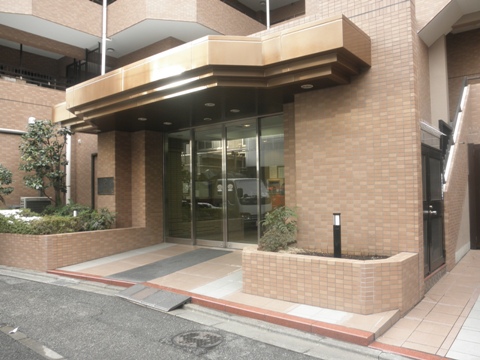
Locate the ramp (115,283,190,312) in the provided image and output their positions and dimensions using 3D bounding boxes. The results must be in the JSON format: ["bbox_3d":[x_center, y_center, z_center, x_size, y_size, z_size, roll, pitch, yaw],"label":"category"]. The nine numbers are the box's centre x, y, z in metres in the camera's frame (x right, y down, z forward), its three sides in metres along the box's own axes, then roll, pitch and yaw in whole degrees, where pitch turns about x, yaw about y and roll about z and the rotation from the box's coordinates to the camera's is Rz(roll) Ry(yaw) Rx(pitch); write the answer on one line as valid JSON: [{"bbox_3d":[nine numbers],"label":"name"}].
[{"bbox_3d":[-1.230,1.618,5.387,1.260,0.100,0.400,-3,-2,39],"label":"ramp"}]

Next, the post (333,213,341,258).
[{"bbox_3d":[1.252,0.723,4.980,0.095,0.600,0.095,-3,-2,39],"label":"post"}]

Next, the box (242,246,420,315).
[{"bbox_3d":[1.147,1.211,5.030,2.000,0.560,1.120,-3,-2,39],"label":"box"}]

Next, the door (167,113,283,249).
[{"bbox_3d":[-0.389,0.125,8.113,3.620,2.590,0.120,-3,-2,39],"label":"door"}]

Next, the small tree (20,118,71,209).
[{"bbox_3d":[-4.603,-0.143,9.189,1.250,2.560,1.200,-3,-2,39],"label":"small tree"}]

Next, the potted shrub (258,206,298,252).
[{"bbox_3d":[0.559,0.709,5.571,0.600,0.680,0.580,-3,-2,39],"label":"potted shrub"}]

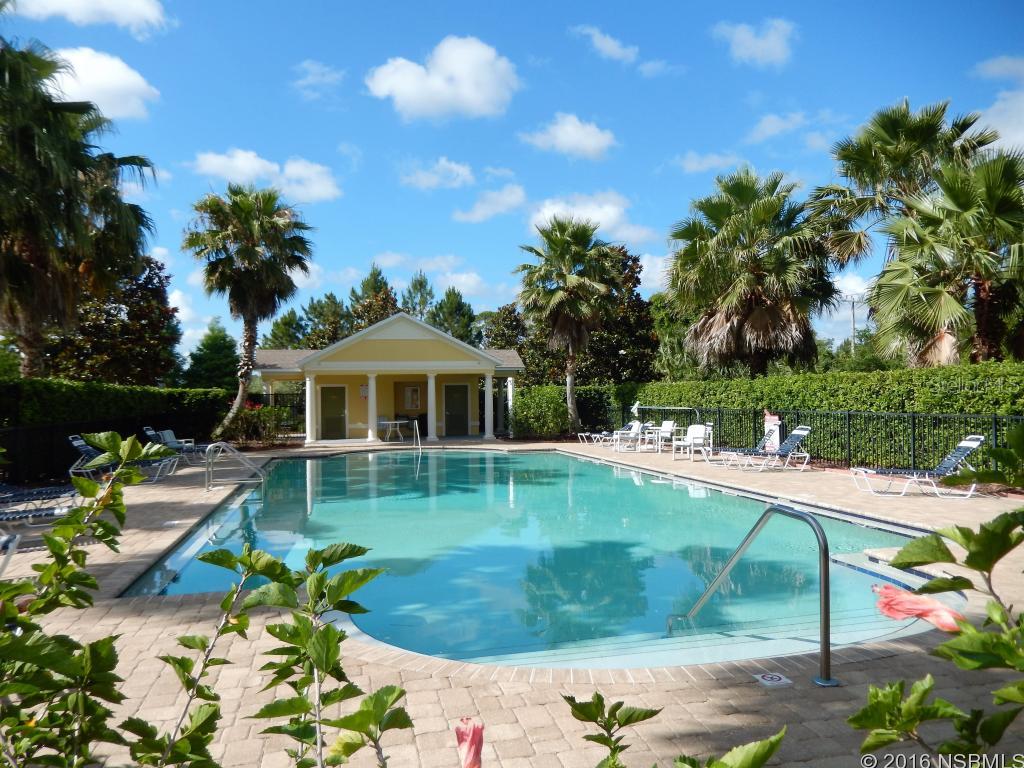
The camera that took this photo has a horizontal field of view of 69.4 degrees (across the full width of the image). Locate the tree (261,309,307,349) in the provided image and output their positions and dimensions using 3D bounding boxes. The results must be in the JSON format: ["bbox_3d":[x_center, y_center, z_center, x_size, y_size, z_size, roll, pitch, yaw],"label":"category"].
[{"bbox_3d":[-14.833,-1.100,48.038,4.000,7.630,4.000,-1,-1,0],"label":"tree"}]

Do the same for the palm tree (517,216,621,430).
[{"bbox_3d":[2.100,-2.268,28.500,3.900,8.534,3.900,0,-1,4],"label":"palm tree"}]

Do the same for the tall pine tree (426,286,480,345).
[{"bbox_3d":[-3.846,-1.925,49.054,4.200,9.110,4.200,-1,-1,0],"label":"tall pine tree"}]

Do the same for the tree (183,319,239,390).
[{"bbox_3d":[-18.357,-0.657,45.029,4.200,6.680,4.200,-1,-1,0],"label":"tree"}]

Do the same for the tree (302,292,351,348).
[{"bbox_3d":[-14.549,-2.138,58.000,4.200,10.084,4.200,0,-1,-14],"label":"tree"}]

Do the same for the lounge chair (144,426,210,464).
[{"bbox_3d":[-8.096,1.546,18.392,1.800,0.920,0.660,0,-1,-14],"label":"lounge chair"}]

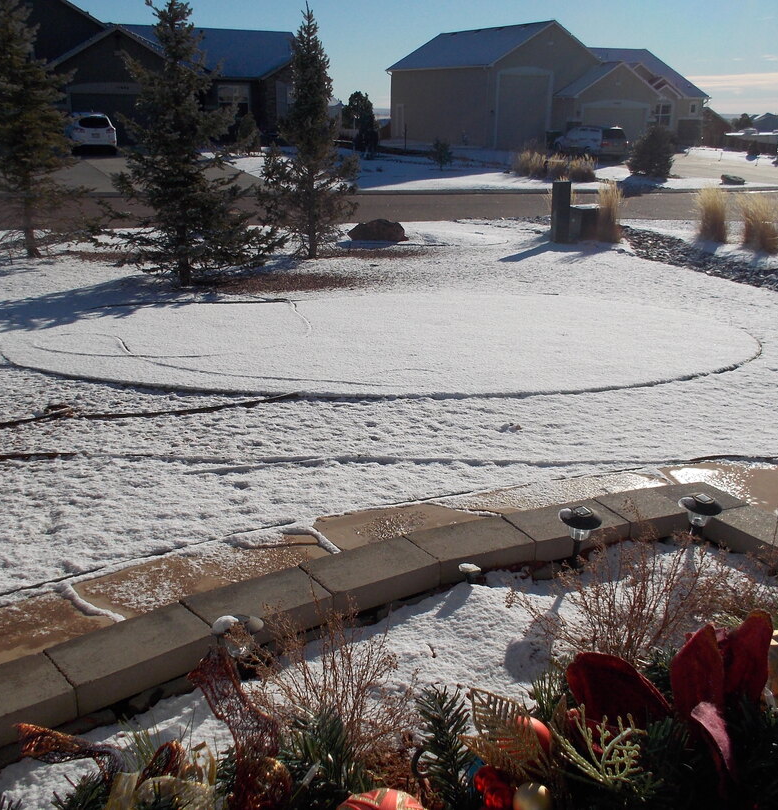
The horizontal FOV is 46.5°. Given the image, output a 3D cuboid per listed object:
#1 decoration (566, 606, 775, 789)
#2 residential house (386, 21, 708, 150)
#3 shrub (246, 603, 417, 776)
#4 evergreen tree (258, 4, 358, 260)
[{"bbox_3d":[0.338,0.354,1.090,0.230,0.190,0.160,6,19,16],"label":"decoration"},{"bbox_3d":[11.300,-21.732,61.798,17.000,7.300,15.500,-9,20,-25],"label":"residential house"},{"bbox_3d":[-0.137,0.707,2.240,0.400,0.420,0.370,0,19,0],"label":"shrub"},{"bbox_3d":[-1.406,-4.587,15.548,1.700,4.150,1.700,0,19,0],"label":"evergreen tree"}]

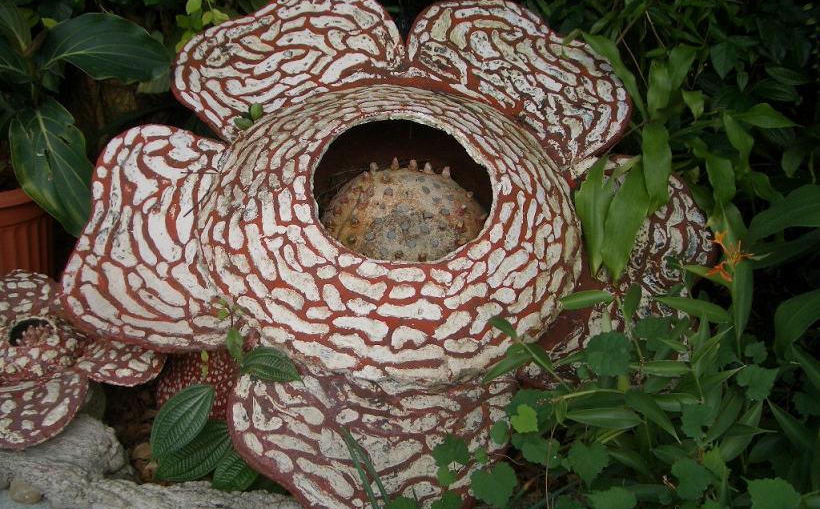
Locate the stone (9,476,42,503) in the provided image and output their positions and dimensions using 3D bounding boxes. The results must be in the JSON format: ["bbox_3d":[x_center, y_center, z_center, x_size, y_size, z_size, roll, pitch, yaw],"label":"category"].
[{"bbox_3d":[-0.672,0.411,1.450,0.055,0.038,0.042,-4,25,-8],"label":"stone"}]

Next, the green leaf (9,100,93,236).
[{"bbox_3d":[-0.740,-0.178,1.765,0.158,0.058,0.344,-25,74,-18],"label":"green leaf"}]

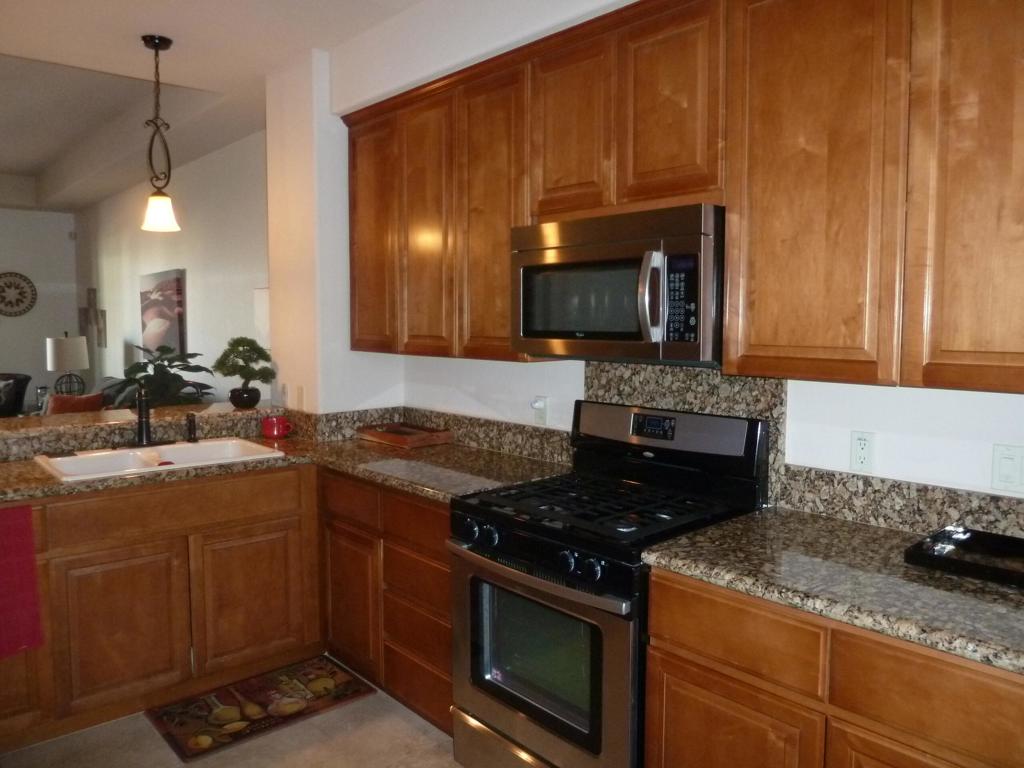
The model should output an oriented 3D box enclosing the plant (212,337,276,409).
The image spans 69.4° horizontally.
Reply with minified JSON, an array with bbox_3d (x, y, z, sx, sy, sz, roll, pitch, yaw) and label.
[{"bbox_3d":[-1.330,-0.058,3.667,0.310,0.360,0.280,-4,6,-43],"label":"plant"}]

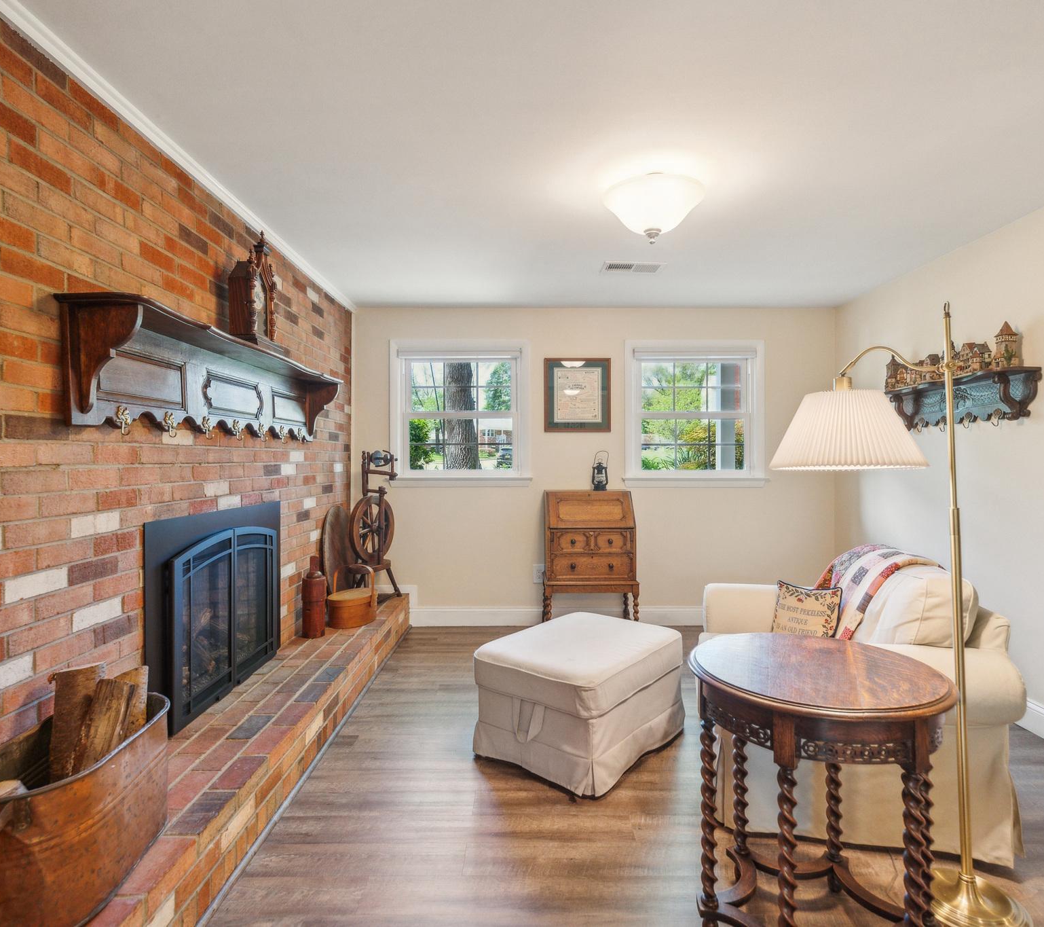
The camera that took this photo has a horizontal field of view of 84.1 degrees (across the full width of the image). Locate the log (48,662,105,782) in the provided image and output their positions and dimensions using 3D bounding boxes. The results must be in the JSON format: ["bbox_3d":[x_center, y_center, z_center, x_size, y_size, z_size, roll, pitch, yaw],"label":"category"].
[{"bbox_3d":[-1.123,0.730,1.450,0.115,0.420,0.100,5,-17,-38],"label":"log"}]

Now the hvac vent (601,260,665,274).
[{"bbox_3d":[0.645,-1.129,3.352,0.344,0.015,0.203,0,0,1],"label":"hvac vent"}]

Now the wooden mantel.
[{"bbox_3d":[-1.146,-0.282,2.493,0.231,0.371,1.840,0,0,1],"label":"wooden mantel"}]

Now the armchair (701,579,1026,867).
[{"bbox_3d":[1.215,0.811,2.366,0.880,0.880,1.040,0,0,14],"label":"armchair"}]

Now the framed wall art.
[{"bbox_3d":[0.416,-0.515,4.351,0.498,0.555,0.030,0,0,0],"label":"framed wall art"}]

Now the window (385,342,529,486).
[{"bbox_3d":[-0.470,-0.383,4.357,1.060,1.080,0.120,0,0,0],"label":"window"}]

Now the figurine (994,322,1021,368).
[{"bbox_3d":[2.224,-0.536,2.651,0.089,0.225,0.093,0,0,1],"label":"figurine"}]

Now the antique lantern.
[{"bbox_3d":[0.574,0.052,4.240,0.130,0.297,0.100,0,0,0],"label":"antique lantern"}]

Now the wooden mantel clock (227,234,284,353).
[{"bbox_3d":[-1.189,-0.758,2.614,0.129,0.578,0.289,0,0,1],"label":"wooden mantel clock"}]

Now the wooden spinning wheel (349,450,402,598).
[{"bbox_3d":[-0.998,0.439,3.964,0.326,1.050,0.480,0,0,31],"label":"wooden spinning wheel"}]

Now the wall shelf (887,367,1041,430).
[{"bbox_3d":[2.227,-0.303,3.034,0.161,0.252,0.946,0,0,1],"label":"wall shelf"}]

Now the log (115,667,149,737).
[{"bbox_3d":[-1.075,0.773,1.574,0.105,0.394,0.086,3,-18,-33],"label":"log"}]

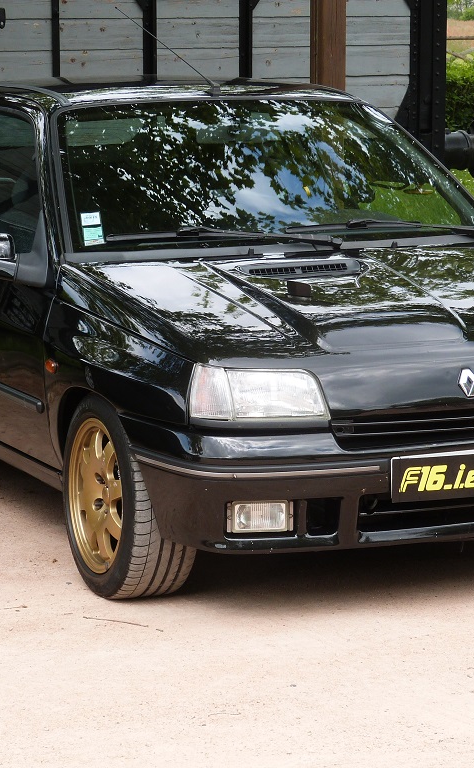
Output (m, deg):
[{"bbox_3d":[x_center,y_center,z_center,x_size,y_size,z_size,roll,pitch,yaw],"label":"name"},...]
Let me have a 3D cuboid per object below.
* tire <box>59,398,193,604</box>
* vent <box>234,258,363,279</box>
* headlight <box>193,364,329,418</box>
[{"bbox_3d":[-0.296,0.289,6.560,0.200,0.580,0.580,-4,9,-25],"label":"tire"},{"bbox_3d":[0.160,-0.324,6.780,0.360,0.035,0.130,-4,16,-25],"label":"vent"},{"bbox_3d":[0.048,0.025,6.042,0.330,0.140,0.170,-3,8,-17],"label":"headlight"}]

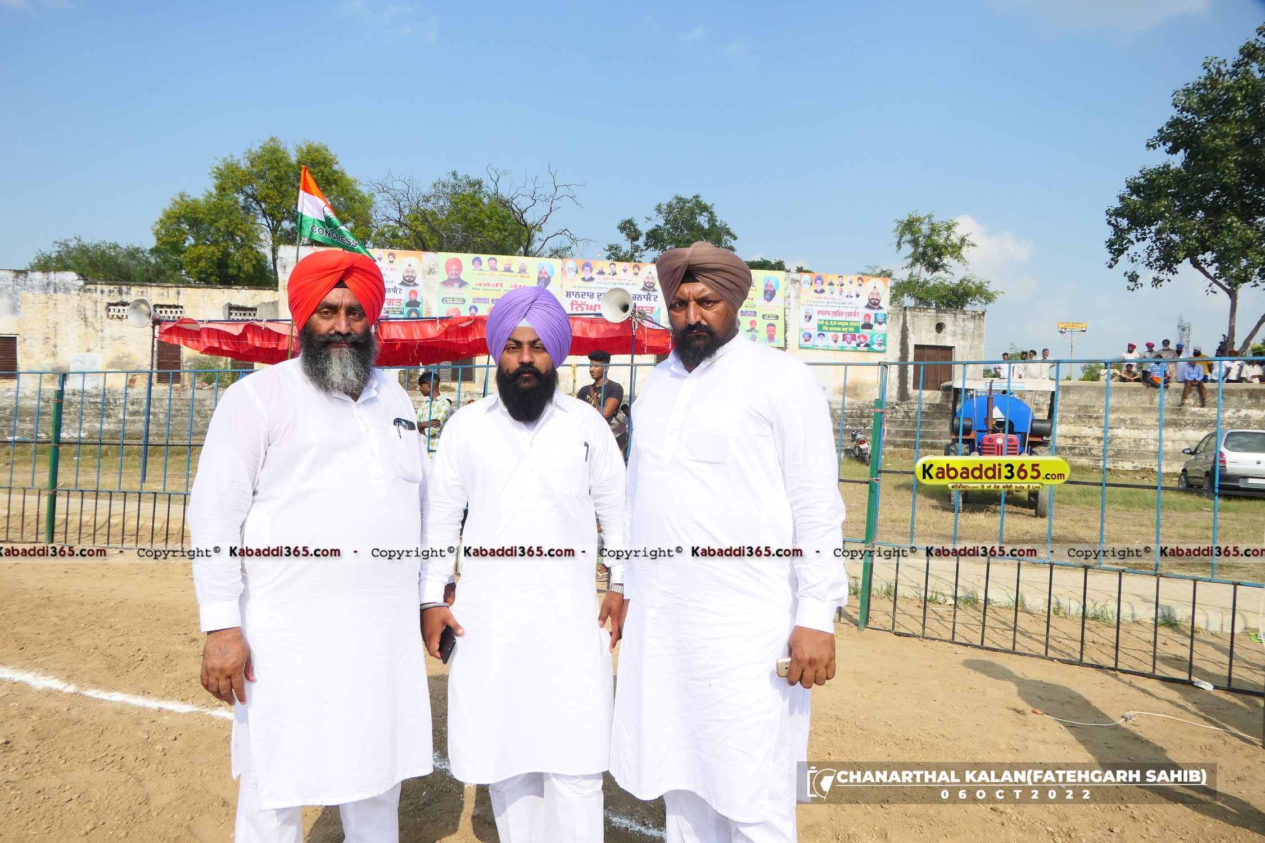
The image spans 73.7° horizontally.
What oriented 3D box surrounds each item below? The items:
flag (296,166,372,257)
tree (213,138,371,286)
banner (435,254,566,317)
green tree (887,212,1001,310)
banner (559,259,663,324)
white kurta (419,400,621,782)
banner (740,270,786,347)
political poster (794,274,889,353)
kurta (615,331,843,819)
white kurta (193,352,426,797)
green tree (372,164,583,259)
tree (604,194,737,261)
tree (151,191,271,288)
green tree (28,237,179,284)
[{"bbox_3d":[-2.469,-1.736,7.000,0.640,0.760,0.200,1,2,-6],"label":"flag"},{"bbox_3d":[-14.214,-5.477,35.132,6.520,12.610,6.200,0,1,-22],"label":"tree"},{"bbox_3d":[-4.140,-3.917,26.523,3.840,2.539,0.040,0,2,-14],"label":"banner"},{"bbox_3d":[12.287,-3.516,33.601,4.510,9.620,4.290,1,1,20],"label":"green tree"},{"bbox_3d":[-0.655,-3.914,27.423,3.247,2.545,0.040,0,2,-14],"label":"banner"},{"bbox_3d":[-0.278,0.399,2.190,0.518,0.953,0.330,1,1,-7],"label":"white kurta"},{"bbox_3d":[3.180,-3.682,27.000,3.600,2.450,0.050,1,1,-13],"label":"banner"},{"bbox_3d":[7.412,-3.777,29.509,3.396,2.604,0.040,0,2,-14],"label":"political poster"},{"bbox_3d":[0.228,0.346,2.120,0.612,1.128,0.420,2,1,32],"label":"kurta"},{"bbox_3d":[-0.766,0.350,2.060,0.590,1.005,0.420,0,2,-34],"label":"white kurta"},{"bbox_3d":[-6.874,-5.289,37.181,9.453,11.901,8.000,1,2,0],"label":"green tree"},{"bbox_3d":[1.578,-4.467,37.116,5.810,11.020,5.520,1,1,2],"label":"tree"},{"bbox_3d":[-17.757,-4.556,35.656,5.117,10.207,5.300,1,2,0],"label":"tree"},{"bbox_3d":[-26.339,-4.365,42.102,8.170,9.690,7.760,0,1,-32],"label":"green tree"}]

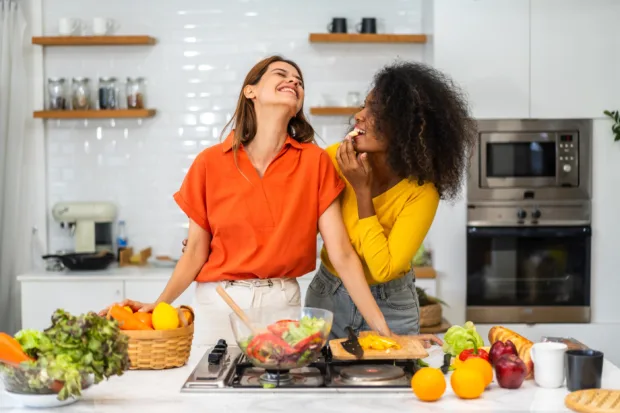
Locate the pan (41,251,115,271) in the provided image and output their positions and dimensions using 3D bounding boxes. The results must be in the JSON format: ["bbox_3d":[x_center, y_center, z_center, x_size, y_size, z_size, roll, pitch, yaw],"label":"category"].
[{"bbox_3d":[-1.176,0.284,4.830,0.390,0.075,0.270,0,3,1],"label":"pan"}]

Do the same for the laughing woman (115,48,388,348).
[{"bbox_3d":[-0.130,0.401,2.870,0.840,1.750,0.520,0,3,-2],"label":"laughing woman"}]

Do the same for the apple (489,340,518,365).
[{"bbox_3d":[0.475,0.367,2.322,0.071,0.074,0.071,0,2,0],"label":"apple"}]

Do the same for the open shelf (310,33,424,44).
[{"bbox_3d":[0.303,-0.879,4.980,0.600,0.038,0.210,0,3,1],"label":"open shelf"}]

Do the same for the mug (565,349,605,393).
[{"bbox_3d":[0.612,0.368,2.107,0.086,0.088,0.094,0,2,0],"label":"mug"}]

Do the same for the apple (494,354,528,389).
[{"bbox_3d":[0.454,0.373,2.141,0.073,0.075,0.073,0,2,0],"label":"apple"}]

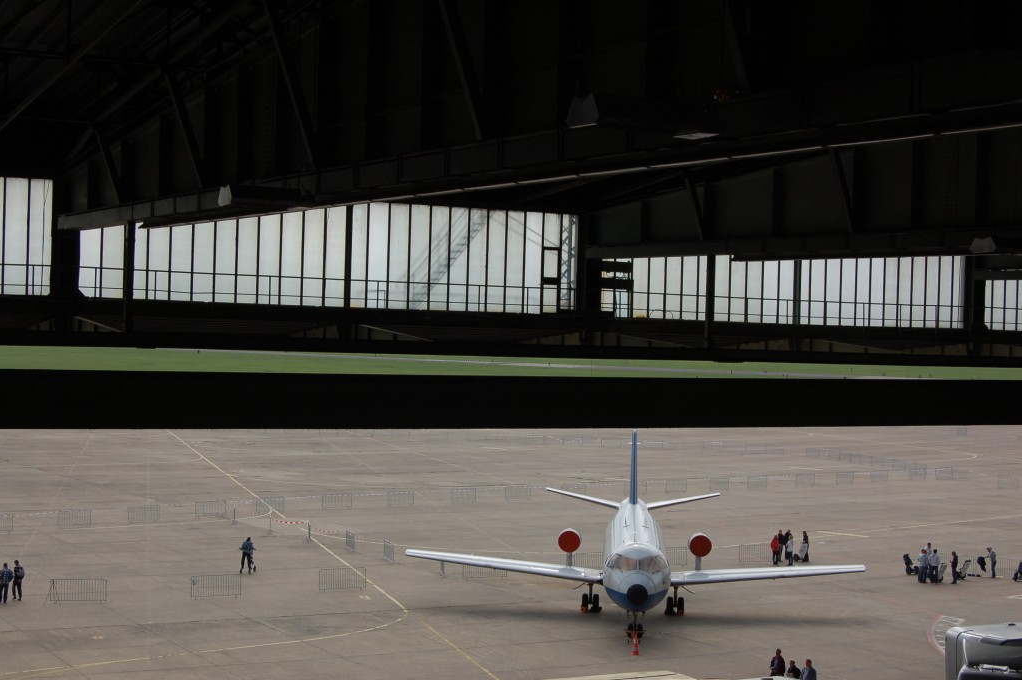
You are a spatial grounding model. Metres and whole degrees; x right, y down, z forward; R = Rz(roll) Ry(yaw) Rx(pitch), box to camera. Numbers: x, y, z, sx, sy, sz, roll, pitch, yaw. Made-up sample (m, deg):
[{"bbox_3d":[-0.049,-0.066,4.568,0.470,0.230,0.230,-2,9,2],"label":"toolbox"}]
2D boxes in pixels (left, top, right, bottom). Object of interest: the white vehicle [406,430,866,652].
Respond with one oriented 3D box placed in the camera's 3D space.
[{"bbox_3d":[5.828,8.770,103.564,21.500,7.820,20.600,2,1,2],"label":"white vehicle"}]

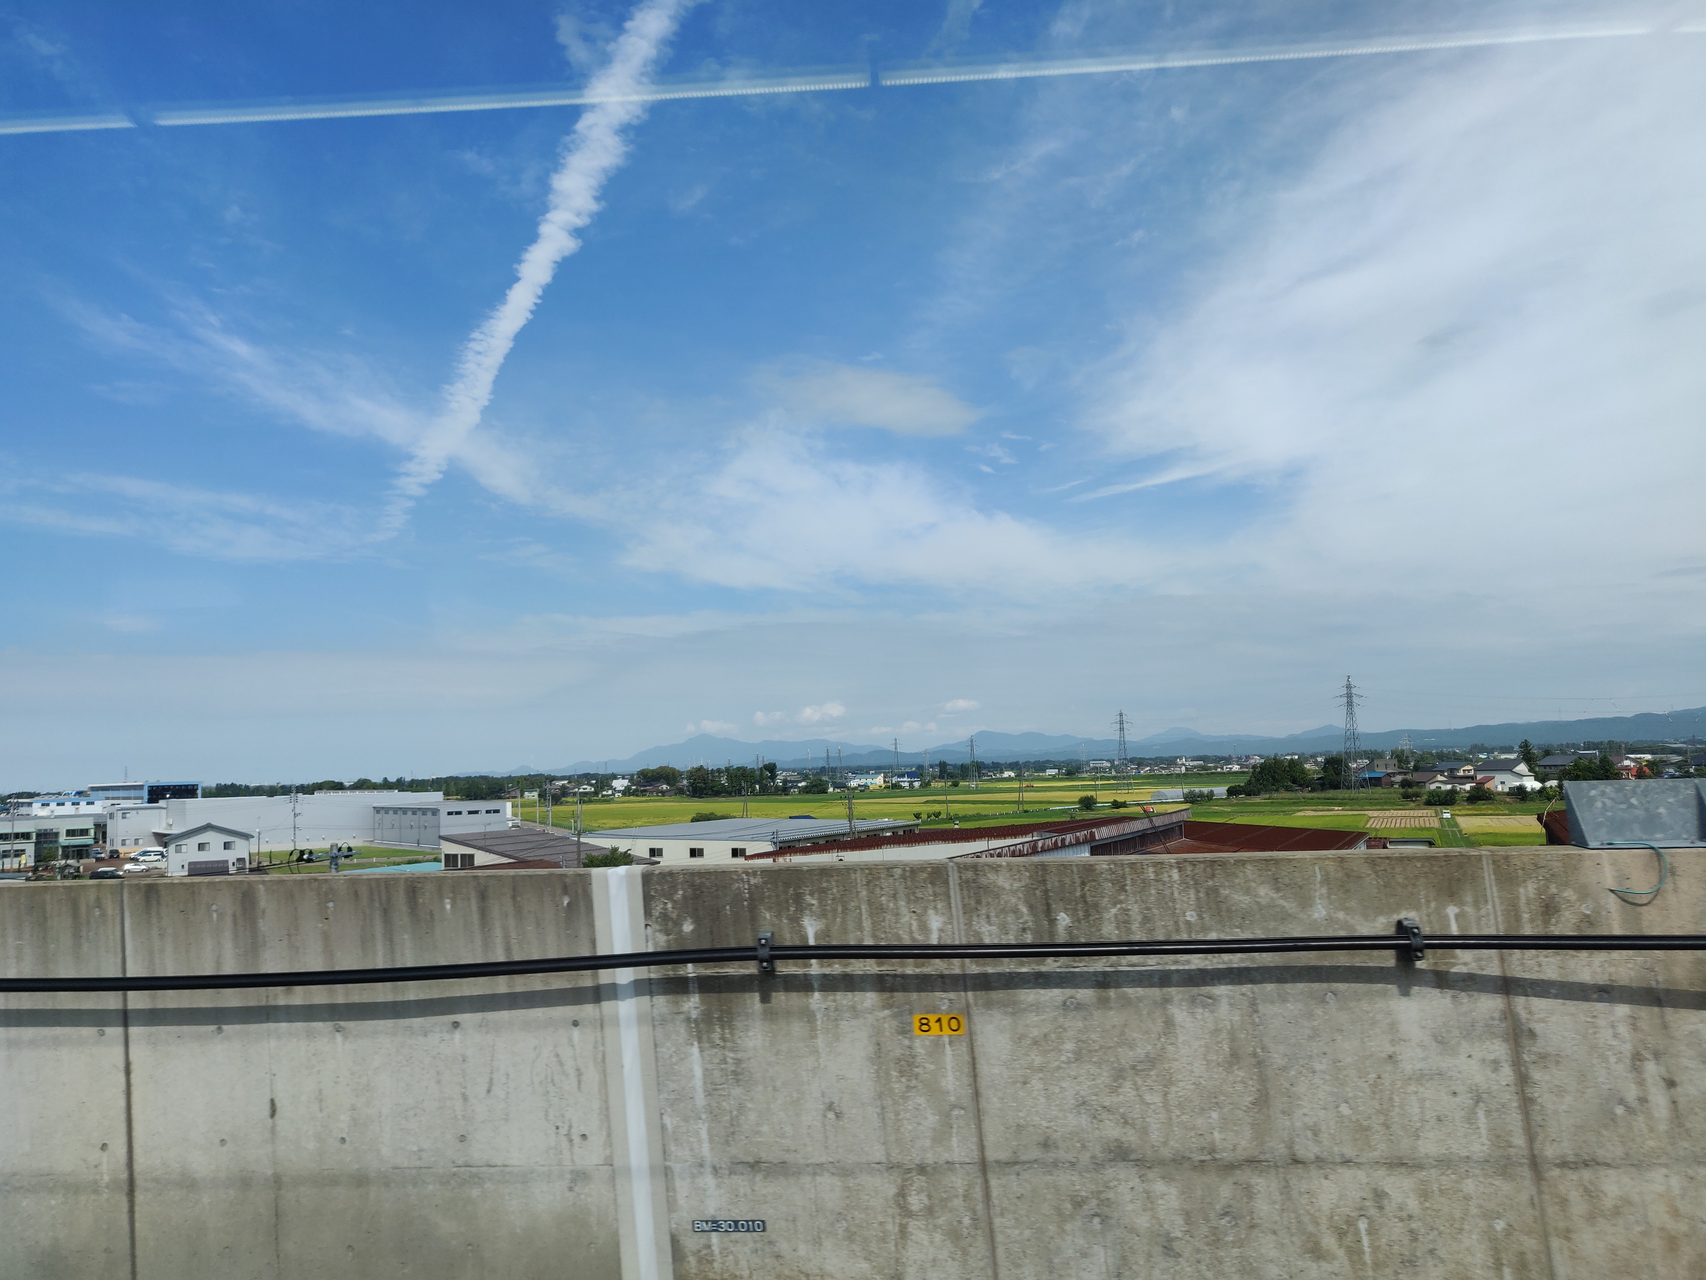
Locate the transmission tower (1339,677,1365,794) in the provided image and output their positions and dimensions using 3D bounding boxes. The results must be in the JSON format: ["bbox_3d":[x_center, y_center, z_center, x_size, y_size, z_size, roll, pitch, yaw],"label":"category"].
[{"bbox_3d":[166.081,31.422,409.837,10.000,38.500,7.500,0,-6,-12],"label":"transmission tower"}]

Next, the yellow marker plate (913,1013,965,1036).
[{"bbox_3d":[0.430,1.918,6.140,0.250,0.100,0.010,-2,-6,3],"label":"yellow marker plate"}]

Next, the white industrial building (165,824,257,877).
[{"bbox_3d":[-92.481,29.977,177.719,11.200,7.100,11.000,1,-7,-25],"label":"white industrial building"}]

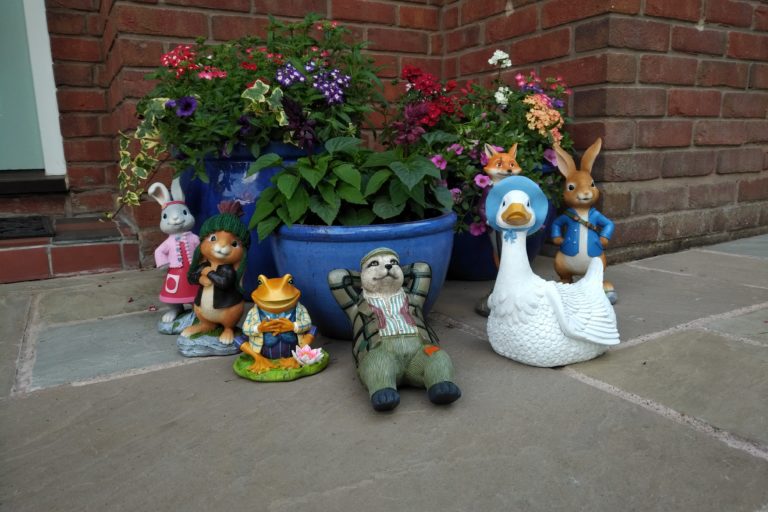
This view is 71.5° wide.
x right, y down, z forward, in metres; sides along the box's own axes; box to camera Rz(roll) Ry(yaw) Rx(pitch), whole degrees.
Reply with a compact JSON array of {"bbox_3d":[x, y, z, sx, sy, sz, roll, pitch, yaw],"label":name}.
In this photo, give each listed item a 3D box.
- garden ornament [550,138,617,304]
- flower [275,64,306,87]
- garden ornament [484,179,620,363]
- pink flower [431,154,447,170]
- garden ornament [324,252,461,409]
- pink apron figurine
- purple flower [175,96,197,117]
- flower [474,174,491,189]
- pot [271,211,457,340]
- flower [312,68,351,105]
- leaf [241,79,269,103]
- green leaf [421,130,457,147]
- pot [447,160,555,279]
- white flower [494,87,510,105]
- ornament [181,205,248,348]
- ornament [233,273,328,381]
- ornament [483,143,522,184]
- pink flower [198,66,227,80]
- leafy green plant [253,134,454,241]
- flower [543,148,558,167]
[{"bbox_3d":[0.377,-0.066,0.995,0.125,0.302,0.115,2,13,15],"label":"garden ornament"},{"bbox_3d":[-0.187,-0.368,1.080,0.062,0.048,0.050,-2,12,-5],"label":"flower"},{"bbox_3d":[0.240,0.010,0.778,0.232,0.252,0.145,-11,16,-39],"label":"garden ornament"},{"bbox_3d":[0.110,-0.189,1.075,0.033,0.033,0.020,2,1,15],"label":"pink flower"},{"bbox_3d":[0.013,0.078,0.692,0.147,0.161,0.195,-4,13,-12],"label":"garden ornament"},{"bbox_3d":[-0.343,-0.003,0.902,0.097,0.256,0.085,-5,12,-16],"label":"pink apron figurine"},{"bbox_3d":[-0.369,-0.278,0.992,0.044,0.040,0.025,-3,4,-10],"label":"purple flower"},{"bbox_3d":[0.203,-0.154,1.100,0.034,0.031,0.022,-1,12,0],"label":"flower"},{"bbox_3d":[-0.032,0.020,0.920,0.312,0.189,0.312,-1,12,0],"label":"pot"},{"bbox_3d":[-0.105,-0.340,1.070,0.075,0.070,0.055,-3,12,-8],"label":"flower"},{"bbox_3d":[-0.255,-0.327,1.060,0.060,0.045,0.030,-2,12,-5],"label":"leaf"},{"bbox_3d":[0.096,-0.207,0.938,0.062,0.028,0.050,3,13,20],"label":"green leaf"},{"bbox_3d":[0.247,-0.085,1.255,0.302,0.248,0.302,-1,12,0],"label":"pot"},{"bbox_3d":[0.267,-0.361,1.200,0.036,0.040,0.034,-1,12,0],"label":"white flower"},{"bbox_3d":[-0.247,0.030,0.813,0.115,0.223,0.095,0,12,8],"label":"ornament"},{"bbox_3d":[-0.143,0.089,0.733,0.130,0.128,0.108,-3,12,-10],"label":"ornament"},{"bbox_3d":[0.206,-0.053,0.961,0.120,0.298,0.120,0,12,4],"label":"ornament"},{"bbox_3d":[-0.347,-0.370,1.080,0.058,0.032,0.045,-2,12,-5],"label":"pink flower"},{"bbox_3d":[-0.052,-0.110,0.851,0.320,0.150,0.270,-1,12,0],"label":"leafy green plant"},{"bbox_3d":[0.365,-0.216,1.170,0.037,0.038,0.025,-5,12,-20],"label":"flower"}]

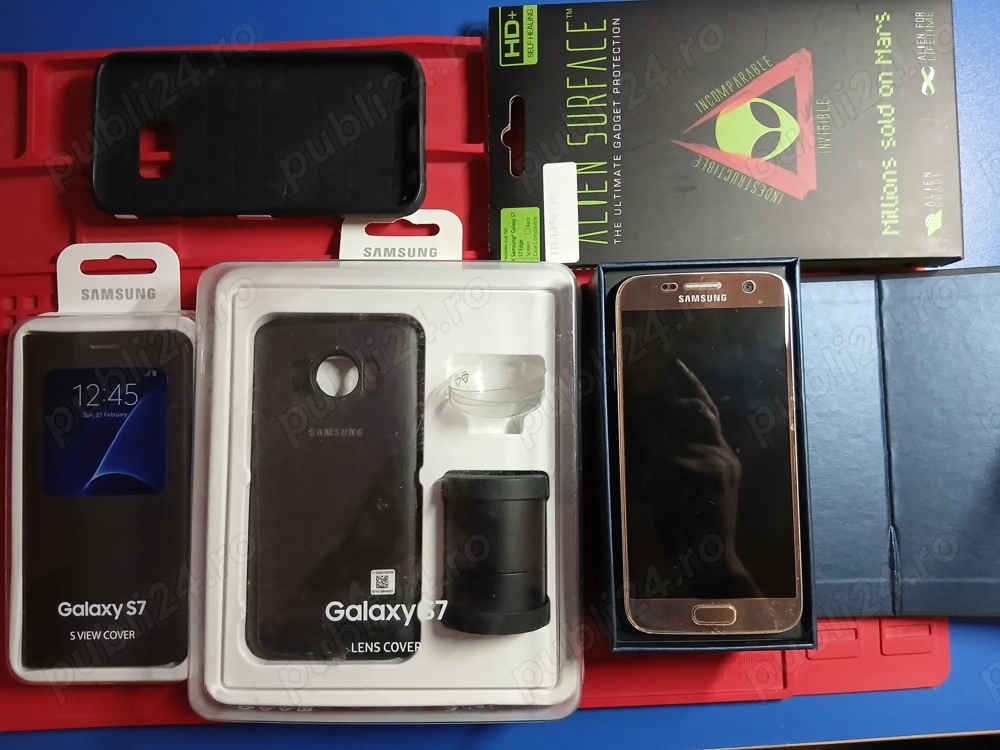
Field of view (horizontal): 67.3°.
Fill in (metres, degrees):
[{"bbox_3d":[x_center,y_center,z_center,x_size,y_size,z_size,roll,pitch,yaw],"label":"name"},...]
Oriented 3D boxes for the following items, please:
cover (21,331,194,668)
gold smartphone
[{"bbox_3d":[-0.171,0.054,0.332,0.073,0.014,0.146,0,88,1],"label":"cover"},{"bbox_3d":[0.083,0.030,0.299,0.070,0.008,0.143,-1,87,1],"label":"gold smartphone"}]

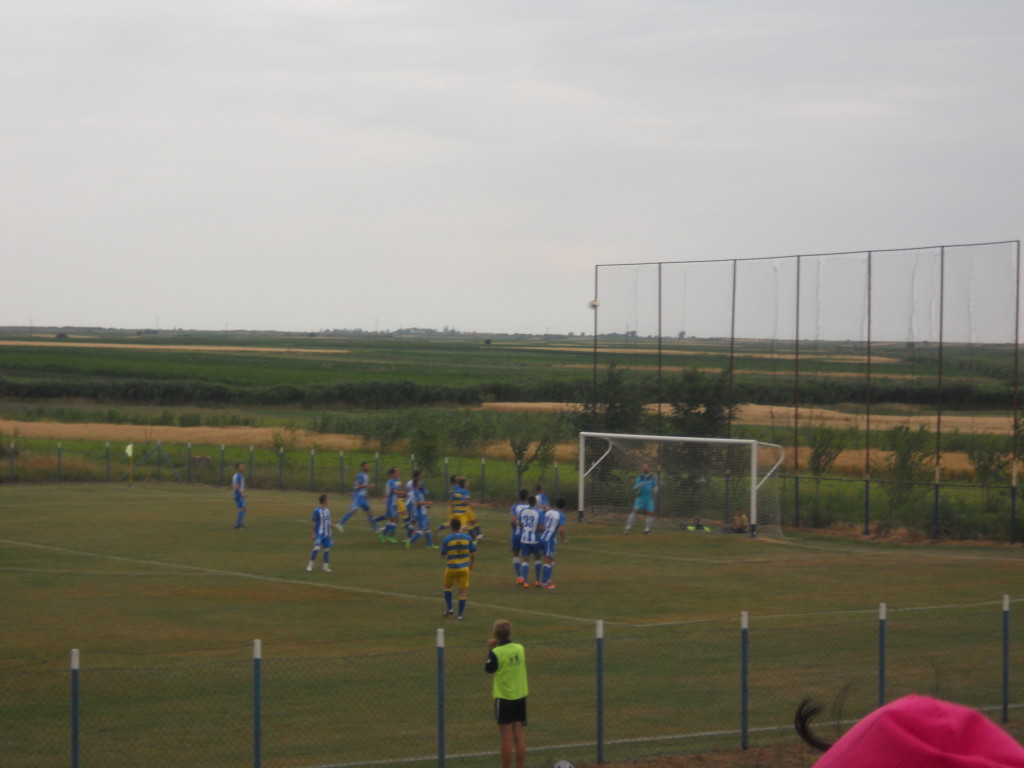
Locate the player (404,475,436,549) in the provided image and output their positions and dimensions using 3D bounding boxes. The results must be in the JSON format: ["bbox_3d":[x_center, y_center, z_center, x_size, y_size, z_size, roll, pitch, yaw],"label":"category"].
[{"bbox_3d":[-2.214,3.138,66.200,0.720,1.730,0.520,0,1,-26],"label":"player"}]

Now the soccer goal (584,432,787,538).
[{"bbox_3d":[4.594,2.696,74.200,1.150,2.560,7.560,0,1,-35],"label":"soccer goal"}]

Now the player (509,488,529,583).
[{"bbox_3d":[0.199,3.189,57.100,0.560,1.900,0.450,1,1,14],"label":"player"}]

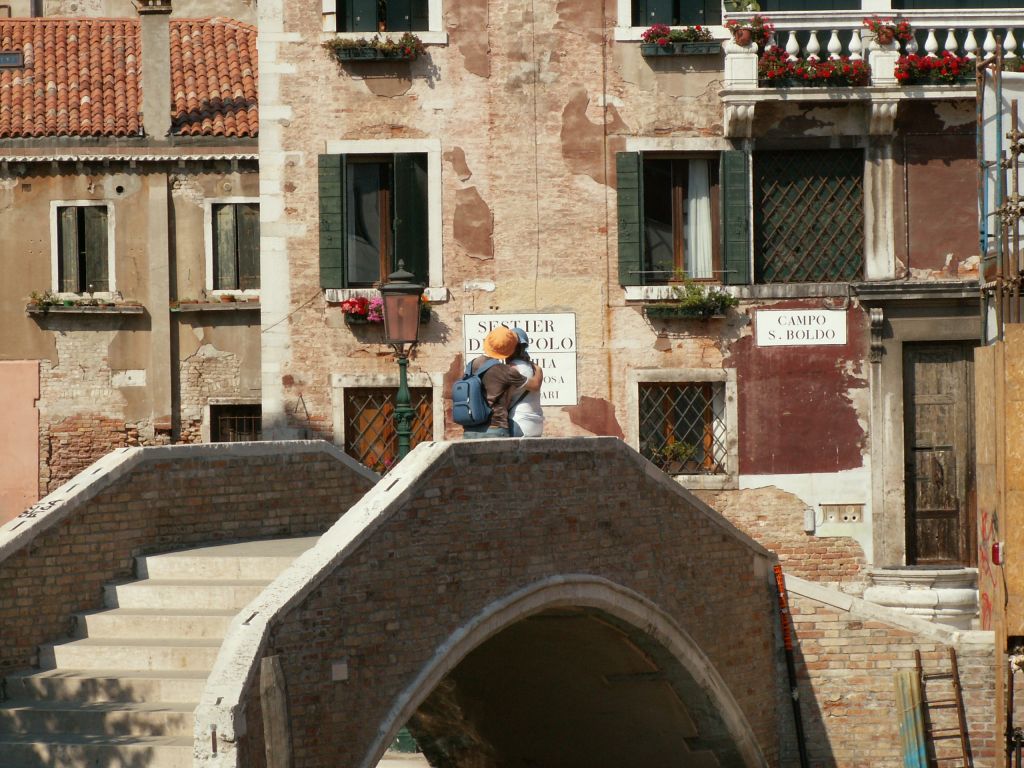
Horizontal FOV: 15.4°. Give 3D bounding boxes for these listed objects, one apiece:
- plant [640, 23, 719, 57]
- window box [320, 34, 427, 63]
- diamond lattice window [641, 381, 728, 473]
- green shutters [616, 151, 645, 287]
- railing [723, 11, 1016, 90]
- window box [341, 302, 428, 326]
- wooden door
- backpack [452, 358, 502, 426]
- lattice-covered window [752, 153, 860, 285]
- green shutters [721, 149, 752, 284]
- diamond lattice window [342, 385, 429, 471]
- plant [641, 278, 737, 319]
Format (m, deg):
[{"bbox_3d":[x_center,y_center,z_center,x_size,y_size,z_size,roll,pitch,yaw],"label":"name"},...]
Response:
[{"bbox_3d":[2.072,-4.261,46.837,0.965,0.421,0.280,-1,2,-3],"label":"plant"},{"bbox_3d":[-1.706,-4.145,46.640,1.256,0.370,0.280,-1,2,-3],"label":"window box"},{"bbox_3d":[2.124,0.554,47.179,1.096,1.146,0.100,-1,2,-3],"label":"diamond lattice window"},{"bbox_3d":[1.469,-2.052,46.939,0.347,1.686,0.090,-1,2,-3],"label":"green shutters"},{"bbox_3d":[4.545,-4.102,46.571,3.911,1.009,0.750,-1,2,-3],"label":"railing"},{"bbox_3d":[-1.549,-0.870,46.743,1.086,0.321,0.260,-1,2,-3],"label":"window box"},{"bbox_3d":[5.370,0.878,47.510,0.941,2.823,0.100,-1,2,-3],"label":"wooden door"},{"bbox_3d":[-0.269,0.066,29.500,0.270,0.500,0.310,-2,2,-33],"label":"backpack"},{"bbox_3d":[3.707,-2.087,47.186,1.371,1.695,0.100,-1,2,-3],"label":"lattice-covered window"},{"bbox_3d":[2.775,-2.055,47.008,0.372,1.688,0.090,-1,2,-3],"label":"green shutters"},{"bbox_3d":[-1.532,0.589,46.986,1.092,1.117,0.100,-1,2,-3],"label":"diamond lattice window"},{"bbox_3d":[2.213,-1.047,46.937,1.190,0.521,0.320,-1,2,-3],"label":"plant"}]

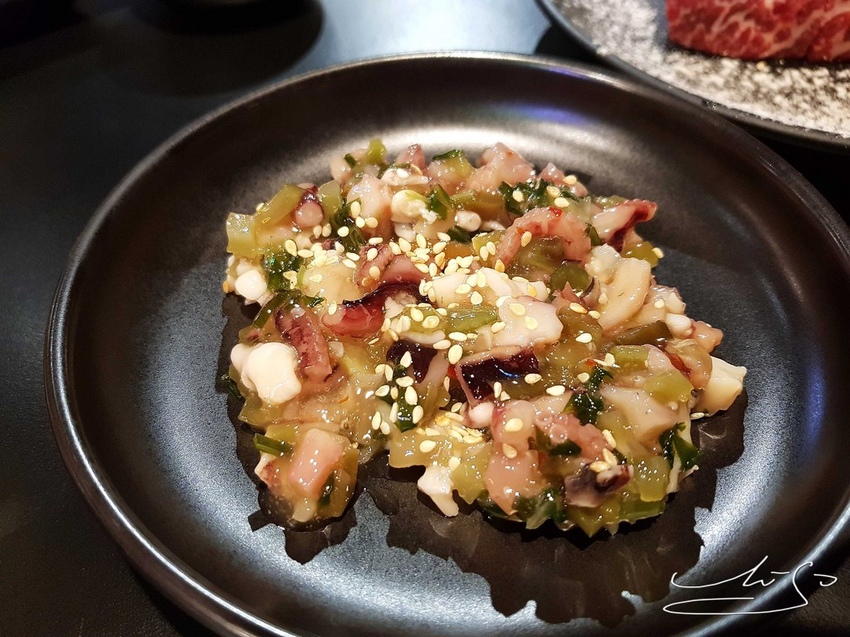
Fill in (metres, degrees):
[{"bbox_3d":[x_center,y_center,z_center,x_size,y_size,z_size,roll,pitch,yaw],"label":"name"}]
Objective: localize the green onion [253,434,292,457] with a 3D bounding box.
[{"bbox_3d":[-0.030,0.025,0.127,0.007,0.003,0.003,9,50,7],"label":"green onion"}]

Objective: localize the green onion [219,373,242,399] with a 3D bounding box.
[{"bbox_3d":[-0.044,0.015,0.144,0.002,0.003,0.006,-34,58,-27],"label":"green onion"}]

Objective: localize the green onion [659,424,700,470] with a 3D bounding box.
[{"bbox_3d":[0.051,0.026,0.128,0.005,0.004,0.006,-13,50,-11],"label":"green onion"}]

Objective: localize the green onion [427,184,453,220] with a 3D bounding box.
[{"bbox_3d":[0.004,-0.031,0.170,0.005,0.004,0.008,-13,51,-12],"label":"green onion"}]

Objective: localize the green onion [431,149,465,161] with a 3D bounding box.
[{"bbox_3d":[0.007,-0.048,0.186,0.009,0.002,0.003,-14,51,-12],"label":"green onion"}]

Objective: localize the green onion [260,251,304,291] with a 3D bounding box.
[{"bbox_3d":[-0.033,-0.011,0.150,0.009,0.004,0.008,7,49,5],"label":"green onion"}]

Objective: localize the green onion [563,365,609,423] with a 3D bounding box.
[{"bbox_3d":[0.032,0.015,0.126,0.007,0.004,0.010,14,50,11],"label":"green onion"}]

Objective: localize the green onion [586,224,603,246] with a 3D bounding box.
[{"bbox_3d":[0.044,-0.021,0.165,0.002,0.003,0.005,-9,50,-9],"label":"green onion"}]

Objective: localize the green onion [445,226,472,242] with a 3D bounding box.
[{"bbox_3d":[0.009,-0.021,0.163,0.006,0.002,0.003,23,53,18],"label":"green onion"}]

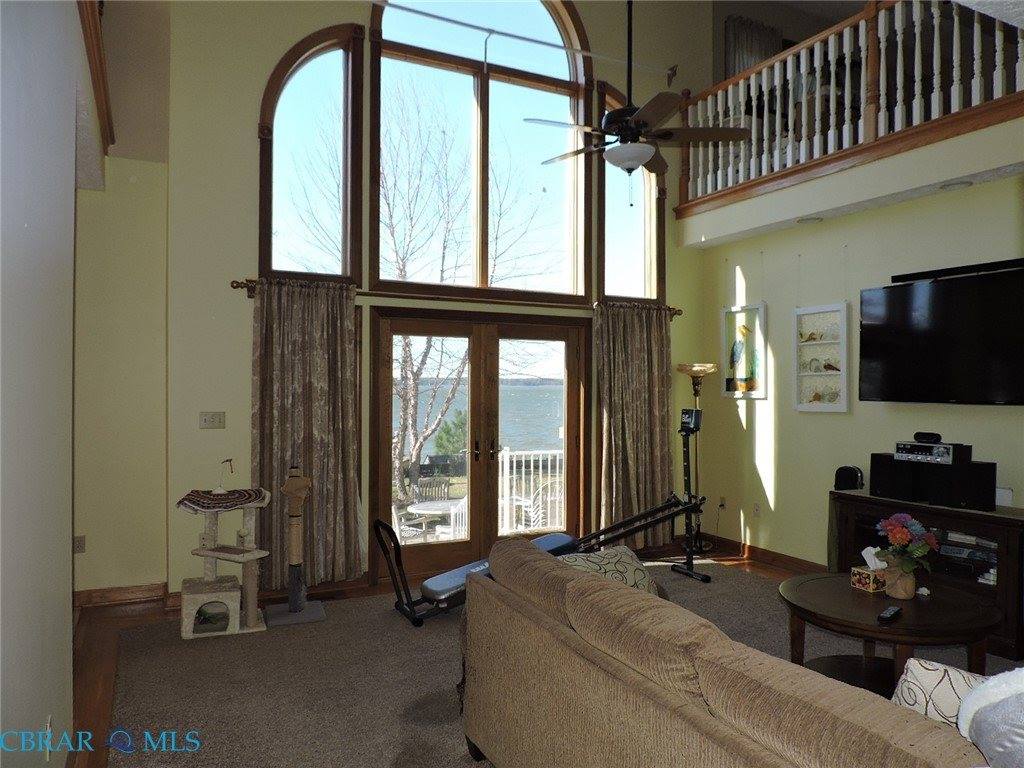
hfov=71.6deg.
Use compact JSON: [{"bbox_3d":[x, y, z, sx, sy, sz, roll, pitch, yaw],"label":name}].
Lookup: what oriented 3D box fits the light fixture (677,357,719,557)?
[{"bbox_3d":[1.736,0.690,6.644,0.360,1.750,0.360,0,0,0],"label":"light fixture"}]

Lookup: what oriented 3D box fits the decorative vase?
[{"bbox_3d":[1.896,0.961,3.464,0.130,0.152,0.130,0,0,-27],"label":"decorative vase"}]

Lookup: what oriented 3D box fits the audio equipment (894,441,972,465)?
[{"bbox_3d":[2.746,0.446,4.643,0.210,0.118,0.400,0,0,-26],"label":"audio equipment"}]

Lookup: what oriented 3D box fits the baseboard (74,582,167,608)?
[{"bbox_3d":[-2.671,1.451,4.878,0.540,0.107,0.020,0,0,-27],"label":"baseboard"}]

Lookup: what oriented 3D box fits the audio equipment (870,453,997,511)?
[{"bbox_3d":[2.724,0.621,4.608,0.700,0.275,0.240,0,0,45],"label":"audio equipment"}]

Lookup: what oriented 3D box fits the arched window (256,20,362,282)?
[{"bbox_3d":[-1.490,-1.738,5.296,0.760,2.000,0.100,0,0,-26],"label":"arched window"}]

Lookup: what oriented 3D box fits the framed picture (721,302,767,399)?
[{"bbox_3d":[2.099,-0.287,6.446,0.035,0.844,0.503,0,0,-26],"label":"framed picture"}]

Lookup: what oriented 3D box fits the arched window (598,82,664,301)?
[{"bbox_3d":[1.089,-1.708,6.470,0.745,1.940,0.110,0,0,-27],"label":"arched window"}]

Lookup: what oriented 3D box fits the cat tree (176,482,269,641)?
[{"bbox_3d":[-1.815,1.084,4.467,0.530,0.850,0.460,0,0,-27],"label":"cat tree"}]

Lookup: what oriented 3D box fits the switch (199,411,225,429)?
[{"bbox_3d":[-2.097,0.257,4.981,0.163,0.115,0.014,0,0,-26],"label":"switch"}]

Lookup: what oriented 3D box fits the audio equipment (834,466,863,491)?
[{"bbox_3d":[2.388,0.675,5.054,0.180,0.165,0.110,0,0,45],"label":"audio equipment"}]

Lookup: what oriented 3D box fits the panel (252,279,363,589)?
[{"bbox_3d":[-1.481,0.351,5.178,0.750,2.160,0.130,0,0,-26],"label":"panel"}]

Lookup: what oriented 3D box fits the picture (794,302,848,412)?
[{"bbox_3d":[2.472,-0.201,5.684,0.035,0.839,0.469,0,0,-26],"label":"picture"}]

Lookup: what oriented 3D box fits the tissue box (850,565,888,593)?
[{"bbox_3d":[1.855,0.990,3.629,0.210,0.095,0.115,0,0,-27],"label":"tissue box"}]

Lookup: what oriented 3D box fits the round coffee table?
[{"bbox_3d":[1.780,1.284,3.419,0.951,0.495,0.951,0,0,0],"label":"round coffee table"}]

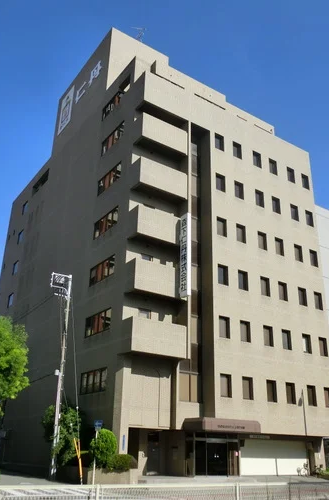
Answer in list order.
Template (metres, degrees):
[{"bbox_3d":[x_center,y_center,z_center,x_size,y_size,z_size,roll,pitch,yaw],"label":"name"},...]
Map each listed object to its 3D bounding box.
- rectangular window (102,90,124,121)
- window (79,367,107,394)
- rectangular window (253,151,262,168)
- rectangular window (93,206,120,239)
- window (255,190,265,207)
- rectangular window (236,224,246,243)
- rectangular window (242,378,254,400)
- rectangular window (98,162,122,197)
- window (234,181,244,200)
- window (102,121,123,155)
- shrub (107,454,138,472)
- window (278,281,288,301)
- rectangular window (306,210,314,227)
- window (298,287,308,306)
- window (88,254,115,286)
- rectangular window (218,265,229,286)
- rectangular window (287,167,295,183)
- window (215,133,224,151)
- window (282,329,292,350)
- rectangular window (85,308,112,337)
[{"bbox_3d":[-3.842,-11.227,37.657,0.200,1.212,3.277,16,-27,-31],"label":"rectangular window"},{"bbox_3d":[-4.753,8.954,33.423,0.200,1.433,3.841,16,-27,-30],"label":"window"},{"bbox_3d":[7.101,-6.963,37.975,0.828,1.295,0.200,16,-27,-31],"label":"rectangular window"},{"bbox_3d":[-4.199,-1.907,35.435,0.150,1.282,3.607,16,-27,-31],"label":"rectangular window"},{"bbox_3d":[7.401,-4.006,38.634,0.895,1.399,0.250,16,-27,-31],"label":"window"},{"bbox_3d":[5.522,-1.174,35.901,0.875,1.358,0.214,16,-27,-31],"label":"rectangular window"},{"bbox_3d":[5.039,8.459,30.091,0.828,1.295,0.200,16,-27,-31],"label":"rectangular window"},{"bbox_3d":[-4.051,-5.226,36.474,0.200,1.347,3.534,16,-27,-31],"label":"rectangular window"},{"bbox_3d":[5.734,-4.600,38.027,0.891,1.382,0.150,16,-27,-31],"label":"window"},{"bbox_3d":[-3.973,-8.549,37.897,0.200,1.347,3.534,16,-27,-31],"label":"window"},{"bbox_3d":[-2.374,11.787,27.040,1.264,0.928,1.185,16,-27,-30],"label":"shrub"},{"bbox_3d":[8.315,2.955,34.768,0.828,1.295,0.200,16,-27,-31],"label":"window"},{"bbox_3d":[11.557,-2.491,39.396,0.828,1.295,0.200,16,-27,-31],"label":"rectangular window"},{"bbox_3d":[10.738,3.670,38.365,0.891,1.382,0.150,16,-27,-31],"label":"window"},{"bbox_3d":[-4.577,1.590,36.570,0.200,1.433,3.841,16,-27,-30],"label":"window"},{"bbox_3d":[4.037,1.750,34.183,0.891,1.382,0.150,16,-27,-31],"label":"rectangular window"},{"bbox_3d":[10.206,-6.069,39.883,0.828,1.295,0.200,16,-27,-31],"label":"rectangular window"},{"bbox_3d":[4.568,-9.012,41.322,0.904,1.482,0.200,16,-27,-30],"label":"window"},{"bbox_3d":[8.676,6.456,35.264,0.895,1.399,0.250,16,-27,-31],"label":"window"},{"bbox_3d":[-4.664,5.221,35.018,0.200,1.433,3.841,16,-27,-30],"label":"rectangular window"}]

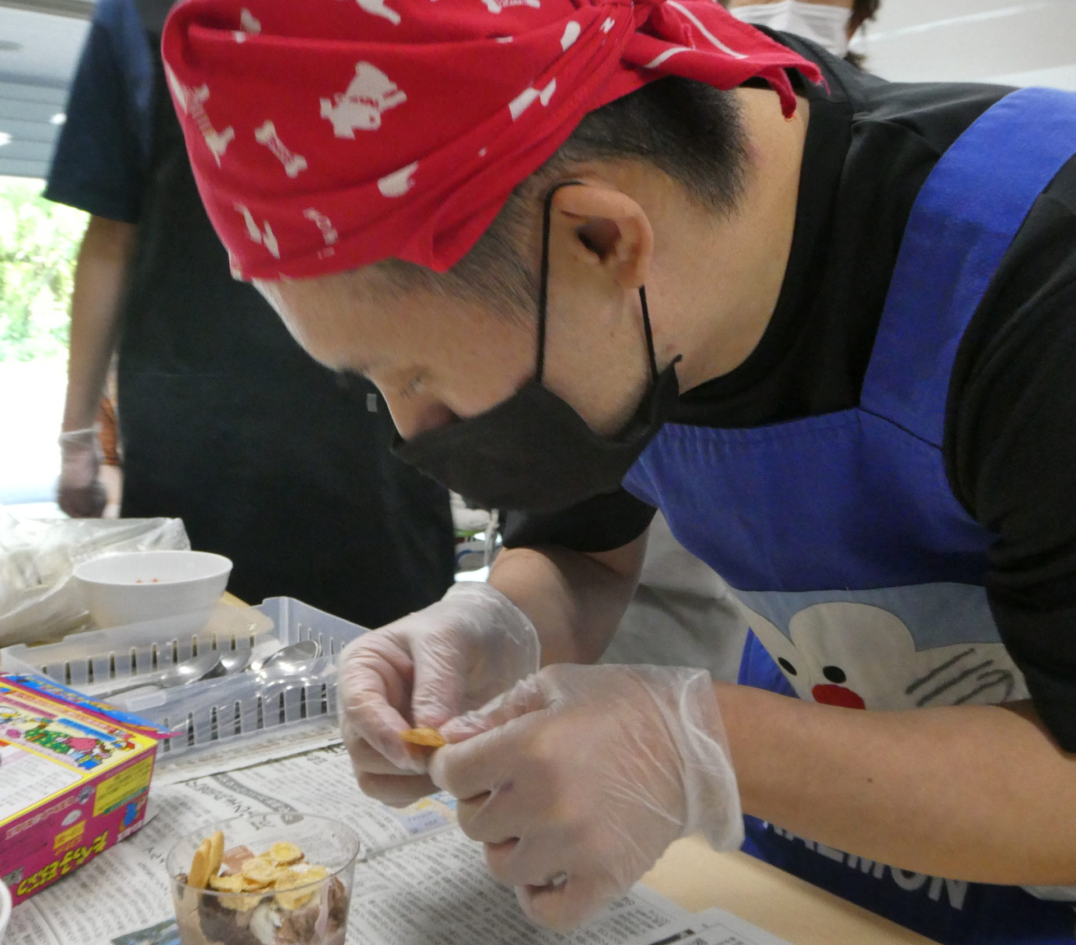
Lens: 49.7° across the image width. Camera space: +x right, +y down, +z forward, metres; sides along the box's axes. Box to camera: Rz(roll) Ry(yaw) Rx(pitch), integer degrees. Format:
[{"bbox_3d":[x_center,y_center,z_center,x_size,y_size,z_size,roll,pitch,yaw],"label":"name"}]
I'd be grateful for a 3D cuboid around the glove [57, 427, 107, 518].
[{"bbox_3d":[-0.479,0.004,1.220,0.056,0.105,0.080,0,7,-11],"label":"glove"}]

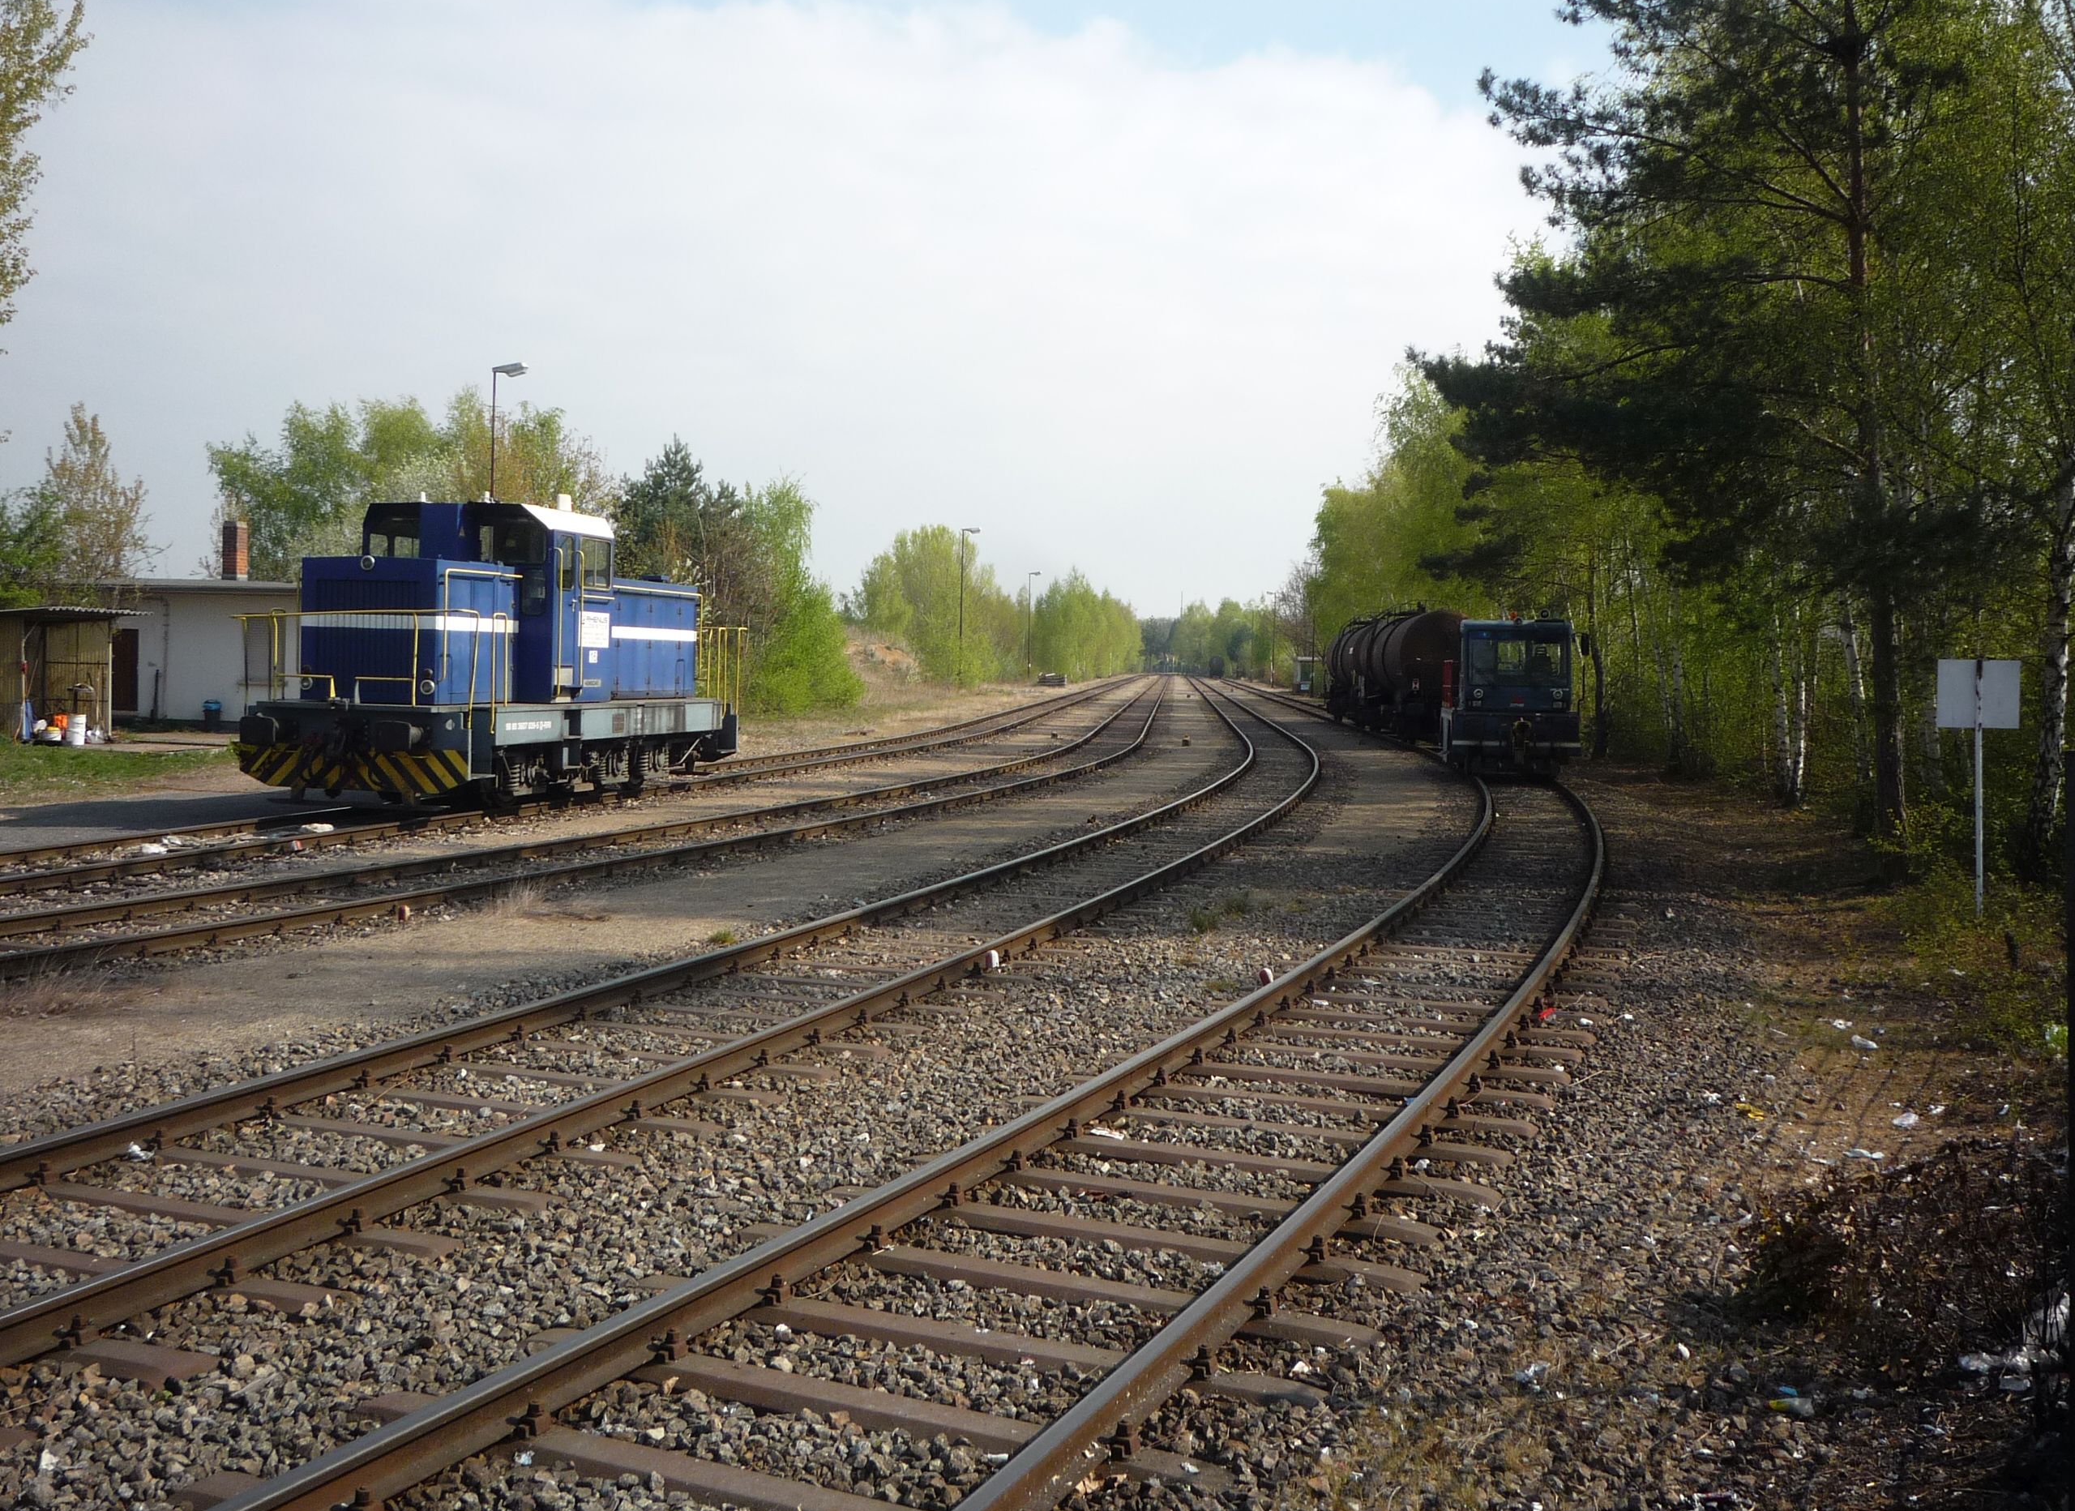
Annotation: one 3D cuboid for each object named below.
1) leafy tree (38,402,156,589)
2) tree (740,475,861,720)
[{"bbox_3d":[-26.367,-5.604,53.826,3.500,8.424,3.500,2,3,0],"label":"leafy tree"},{"bbox_3d":[-8.604,-5.749,68.811,4.400,8.281,4.400,2,3,0],"label":"tree"}]

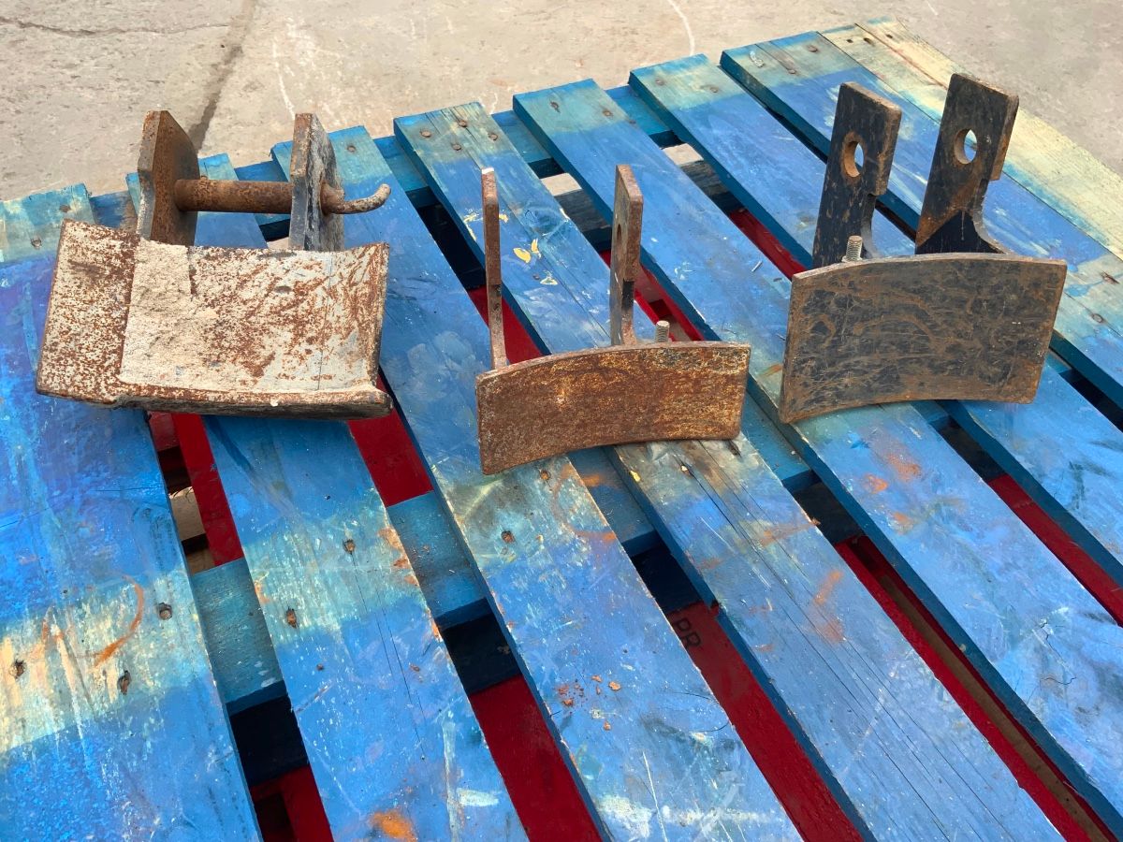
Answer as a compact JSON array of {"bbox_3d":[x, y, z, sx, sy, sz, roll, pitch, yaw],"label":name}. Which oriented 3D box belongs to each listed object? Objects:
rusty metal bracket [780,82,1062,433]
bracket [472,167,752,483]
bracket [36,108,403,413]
[{"bbox_3d":[0.261,-0.140,0.743,0.206,0.229,0.151,-4,28,-7],"label":"rusty metal bracket"},{"bbox_3d":[0.029,-0.079,0.677,0.195,0.193,0.092,-7,32,-10],"label":"bracket"},{"bbox_3d":[-0.243,-0.121,0.738,0.237,0.131,0.231,2,82,-2],"label":"bracket"}]

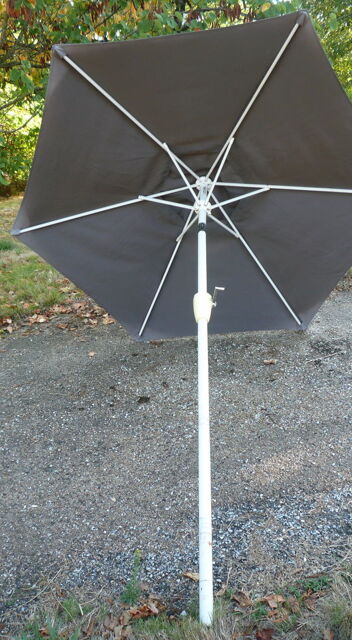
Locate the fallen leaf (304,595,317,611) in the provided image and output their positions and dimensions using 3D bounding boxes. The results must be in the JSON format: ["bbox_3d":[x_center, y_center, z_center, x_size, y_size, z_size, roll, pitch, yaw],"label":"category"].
[{"bbox_3d":[0.381,0.801,1.573,0.032,0.020,0.042,-6,20,0],"label":"fallen leaf"}]

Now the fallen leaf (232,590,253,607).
[{"bbox_3d":[0.193,0.808,1.609,0.059,0.022,0.039,5,22,28],"label":"fallen leaf"}]

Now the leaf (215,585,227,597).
[{"bbox_3d":[0.133,0.809,1.660,0.043,0.014,0.022,-22,25,-40],"label":"leaf"}]

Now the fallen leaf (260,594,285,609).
[{"bbox_3d":[0.277,0.807,1.590,0.068,0.020,0.035,-6,20,0],"label":"fallen leaf"}]

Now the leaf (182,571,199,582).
[{"bbox_3d":[0.045,0.792,1.714,0.050,0.012,0.039,1,21,19],"label":"leaf"}]

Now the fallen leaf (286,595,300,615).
[{"bbox_3d":[0.333,0.806,1.572,0.037,0.020,0.056,-6,20,0],"label":"fallen leaf"}]

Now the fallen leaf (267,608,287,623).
[{"bbox_3d":[0.285,0.830,1.557,0.057,0.016,0.036,0,20,14],"label":"fallen leaf"}]

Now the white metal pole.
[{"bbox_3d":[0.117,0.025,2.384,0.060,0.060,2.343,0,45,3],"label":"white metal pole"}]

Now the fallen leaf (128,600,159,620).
[{"bbox_3d":[-0.094,0.844,1.611,0.085,0.022,0.045,-8,19,-6],"label":"fallen leaf"}]

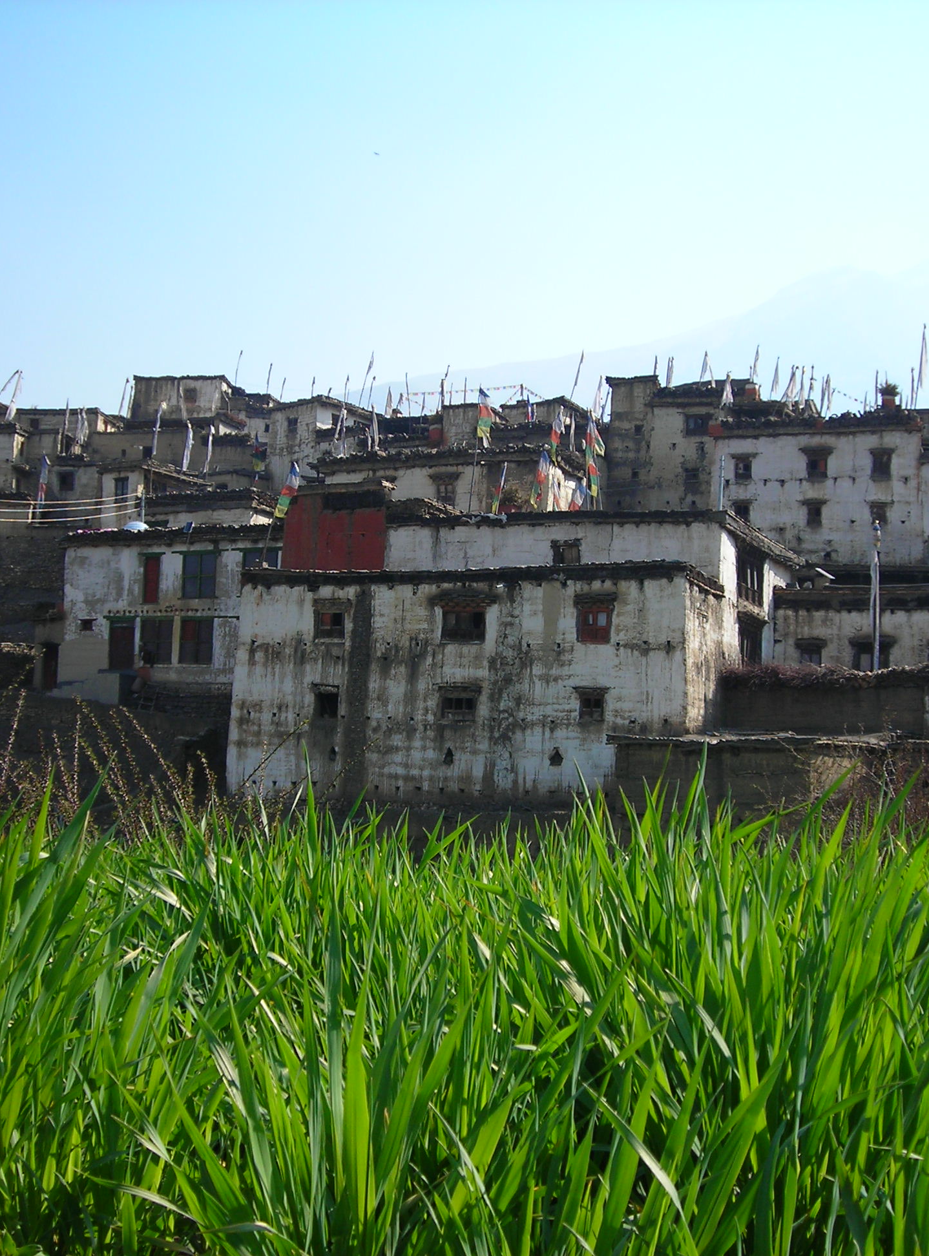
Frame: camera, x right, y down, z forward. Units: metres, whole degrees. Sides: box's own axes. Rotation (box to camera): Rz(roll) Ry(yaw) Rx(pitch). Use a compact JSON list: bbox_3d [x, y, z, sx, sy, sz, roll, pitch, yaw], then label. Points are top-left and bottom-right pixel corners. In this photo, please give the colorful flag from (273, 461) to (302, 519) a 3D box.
[{"bbox_3d":[-6.413,-4.993,66.500,0.900,2.100,0.300,0,-1,10],"label":"colorful flag"}]

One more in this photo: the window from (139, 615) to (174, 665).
[{"bbox_3d":[-11.891,0.506,71.100,1.400,1.850,0.150,0,-1,20],"label":"window"}]

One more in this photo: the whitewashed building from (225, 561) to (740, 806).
[{"bbox_3d":[0.820,2.100,68.700,16.400,8.500,9.200,0,-1,16],"label":"whitewashed building"}]

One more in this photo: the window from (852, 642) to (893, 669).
[{"bbox_3d":[17.514,1.209,79.000,1.650,1.350,0.180,0,-1,15],"label":"window"}]

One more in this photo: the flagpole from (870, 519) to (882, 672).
[{"bbox_3d":[16.339,-1.169,73.000,0.450,6.200,0.250,0,-1,10],"label":"flagpole"}]

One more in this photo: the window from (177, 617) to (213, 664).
[{"bbox_3d":[-10.286,0.502,70.500,1.500,1.800,0.150,0,-1,20],"label":"window"}]

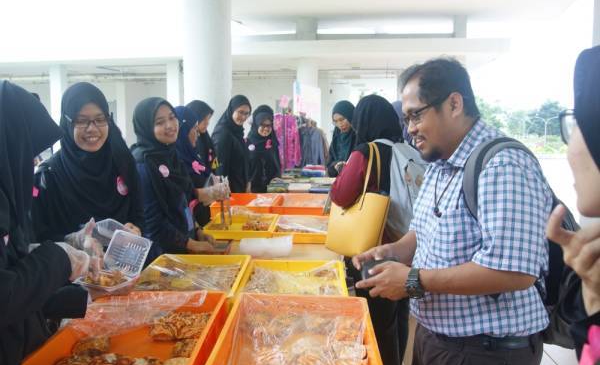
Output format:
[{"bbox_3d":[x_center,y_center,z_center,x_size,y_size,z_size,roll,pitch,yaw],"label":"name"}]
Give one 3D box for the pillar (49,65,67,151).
[{"bbox_3d":[-8.234,-2.272,15.269,0.420,3.600,0.420,-1,7,-10],"label":"pillar"}]

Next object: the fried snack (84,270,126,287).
[{"bbox_3d":[-0.574,0.282,1.320,0.125,0.045,0.100,-1,7,-14],"label":"fried snack"}]

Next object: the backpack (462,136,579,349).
[{"bbox_3d":[0.550,0.145,1.180,0.290,0.480,0.310,0,7,-3],"label":"backpack"}]

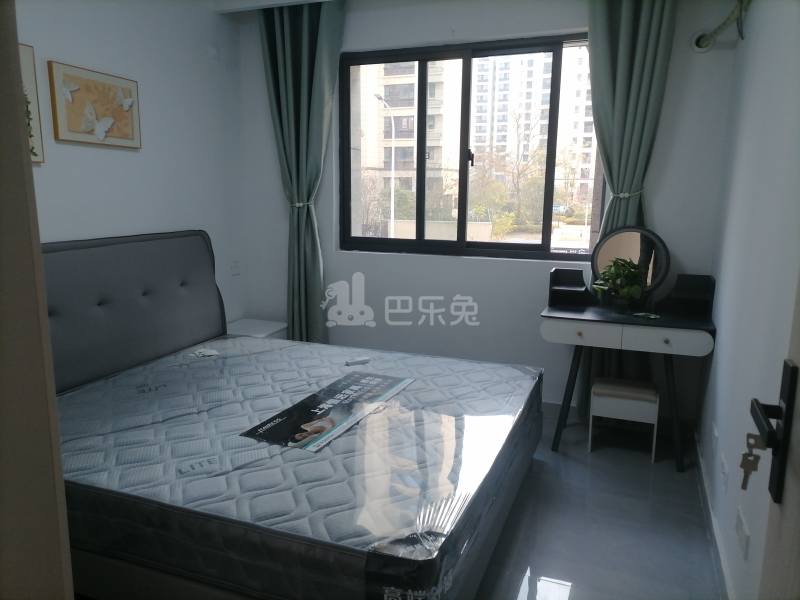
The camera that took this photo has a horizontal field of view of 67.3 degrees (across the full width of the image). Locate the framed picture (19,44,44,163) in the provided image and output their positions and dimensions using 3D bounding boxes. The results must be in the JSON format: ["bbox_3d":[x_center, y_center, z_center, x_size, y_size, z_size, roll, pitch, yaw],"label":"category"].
[{"bbox_3d":[-1.816,-0.894,2.677,0.032,0.528,0.435,4,11,21],"label":"framed picture"}]

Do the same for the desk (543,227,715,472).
[{"bbox_3d":[1.188,0.232,3.209,0.804,1.228,0.449,4,11,21],"label":"desk"}]

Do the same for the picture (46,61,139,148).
[{"bbox_3d":[-1.603,-1.018,3.203,0.032,0.367,0.534,4,11,21],"label":"picture"}]

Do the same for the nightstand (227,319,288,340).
[{"bbox_3d":[-1.048,0.420,4.269,0.461,0.455,0.465,4,11,21],"label":"nightstand"}]

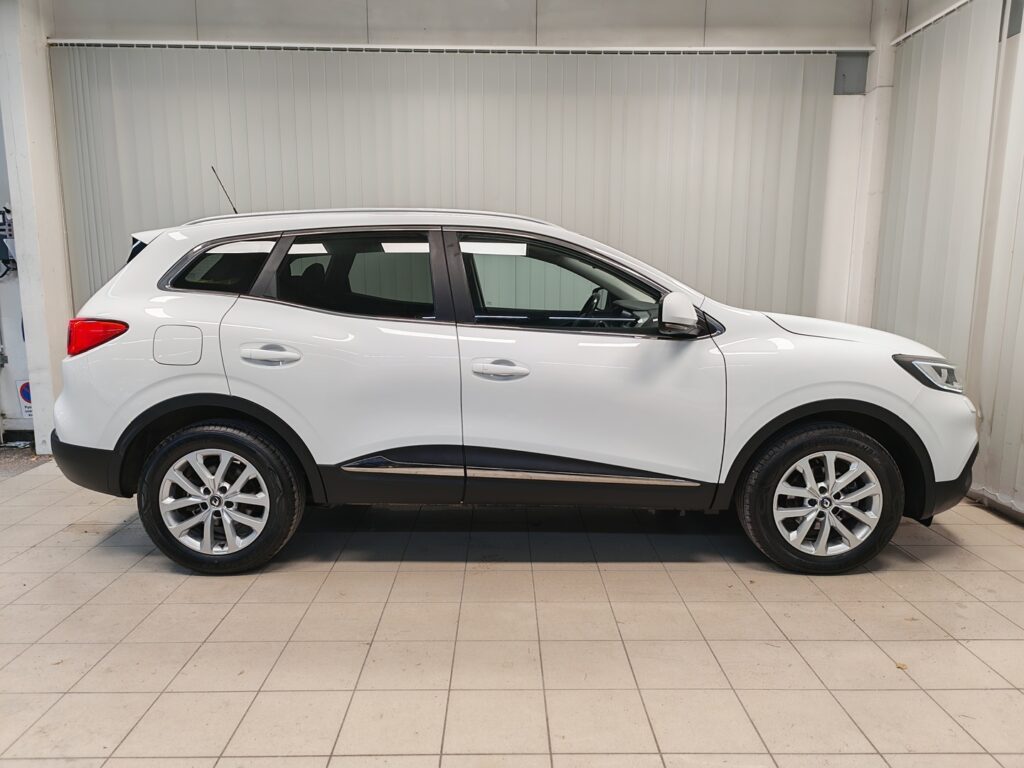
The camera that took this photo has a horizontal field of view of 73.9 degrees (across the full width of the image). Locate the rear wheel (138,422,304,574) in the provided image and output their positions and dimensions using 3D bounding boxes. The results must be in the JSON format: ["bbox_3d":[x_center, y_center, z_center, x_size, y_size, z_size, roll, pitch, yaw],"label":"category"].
[{"bbox_3d":[-1.283,0.489,3.037,0.685,0.685,0.225,0,9,0],"label":"rear wheel"}]

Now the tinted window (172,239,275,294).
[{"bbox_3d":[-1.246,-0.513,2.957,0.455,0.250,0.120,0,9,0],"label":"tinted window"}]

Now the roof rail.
[{"bbox_3d":[-0.635,-0.753,3.051,1.680,0.075,0.060,0,9,0],"label":"roof rail"}]

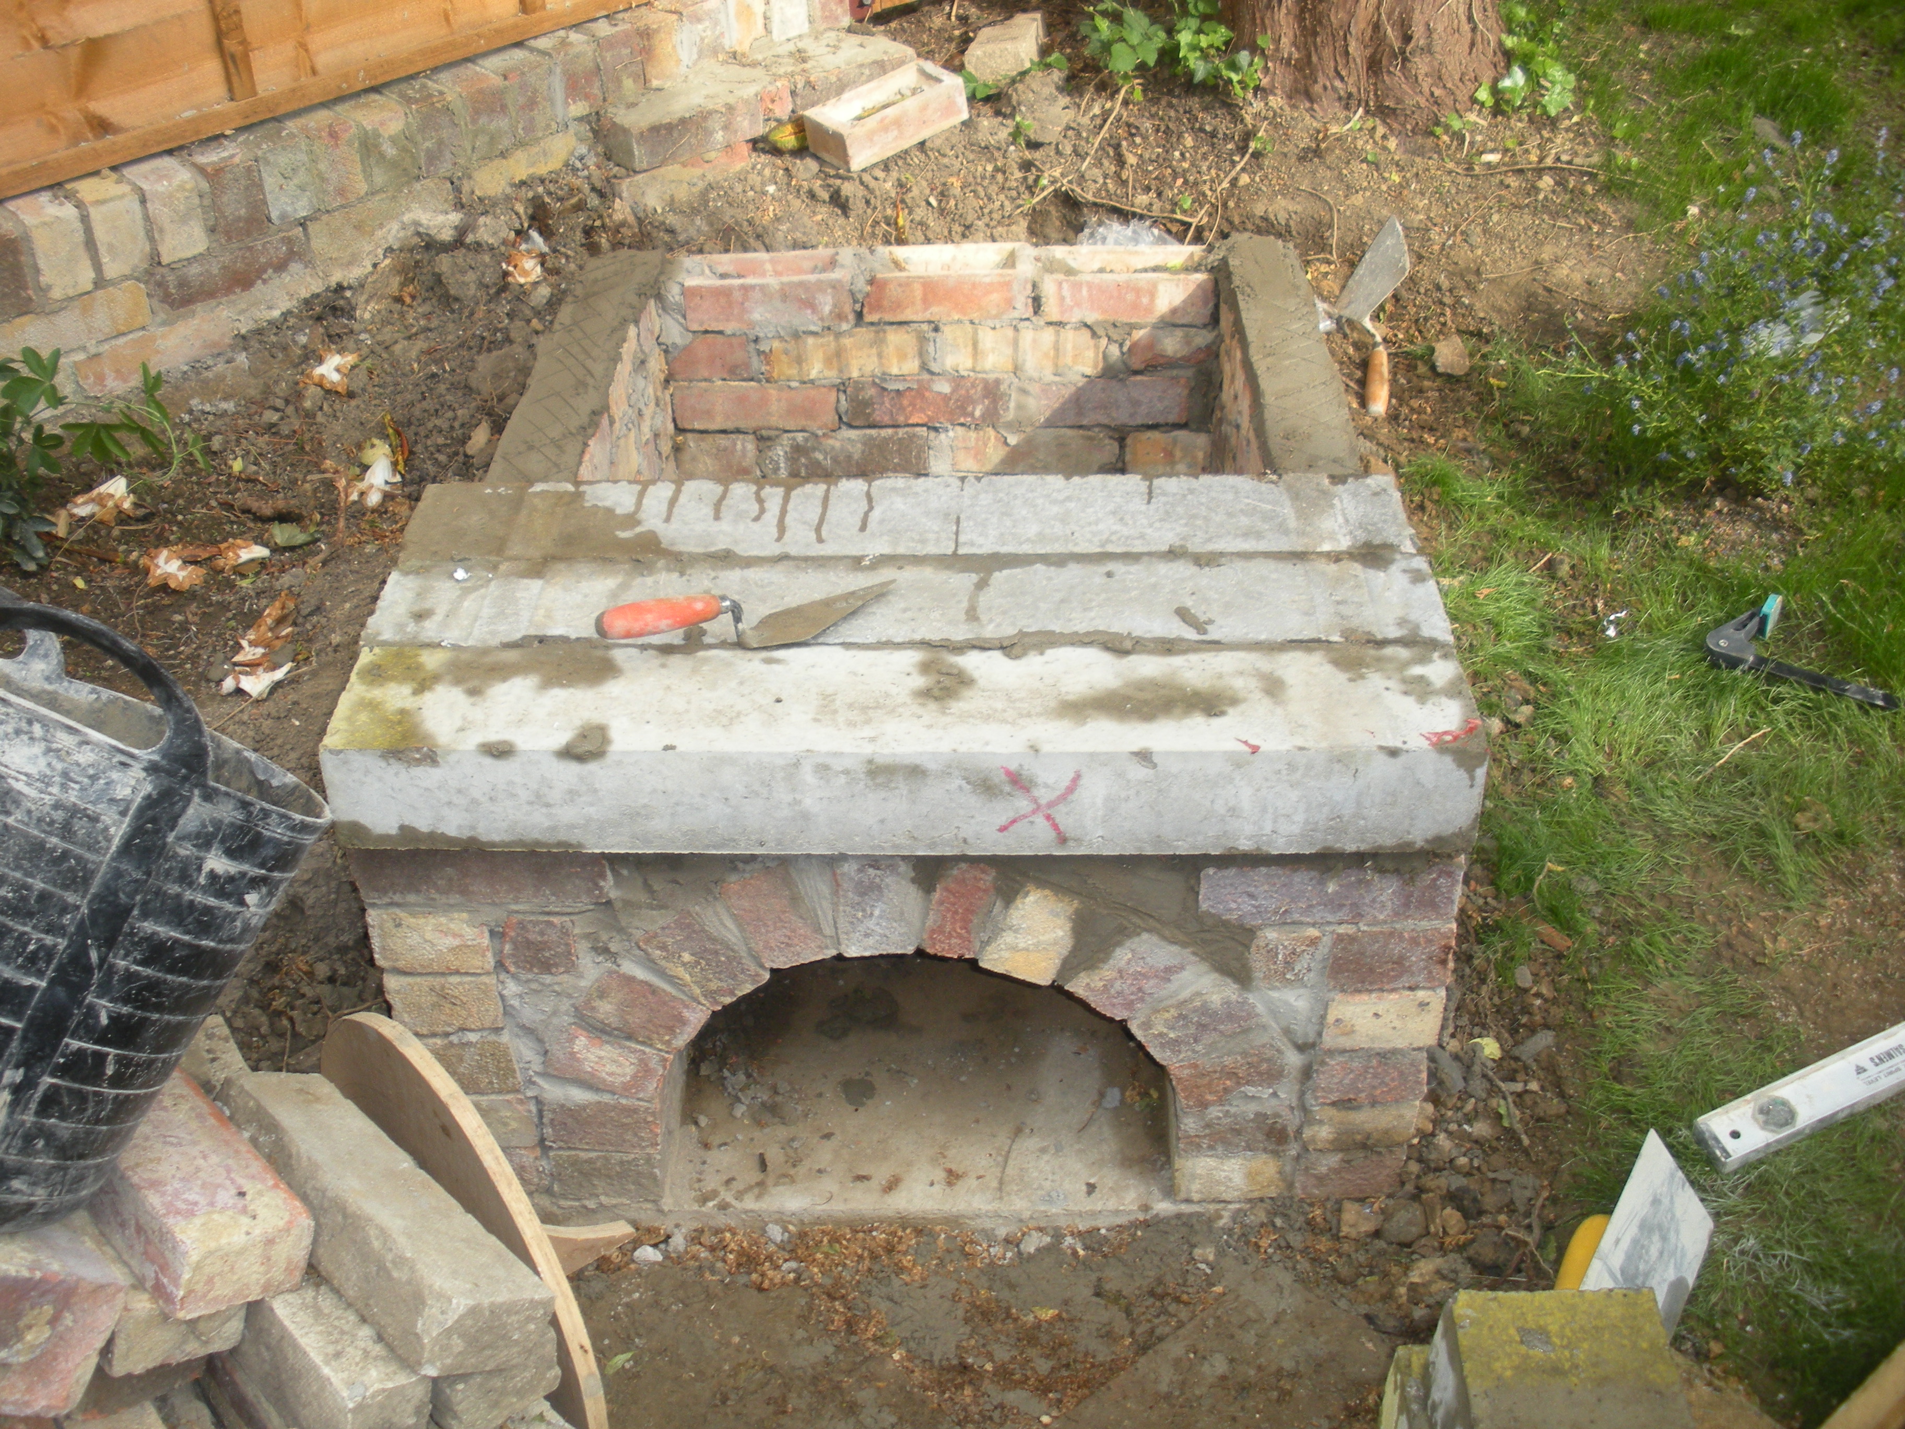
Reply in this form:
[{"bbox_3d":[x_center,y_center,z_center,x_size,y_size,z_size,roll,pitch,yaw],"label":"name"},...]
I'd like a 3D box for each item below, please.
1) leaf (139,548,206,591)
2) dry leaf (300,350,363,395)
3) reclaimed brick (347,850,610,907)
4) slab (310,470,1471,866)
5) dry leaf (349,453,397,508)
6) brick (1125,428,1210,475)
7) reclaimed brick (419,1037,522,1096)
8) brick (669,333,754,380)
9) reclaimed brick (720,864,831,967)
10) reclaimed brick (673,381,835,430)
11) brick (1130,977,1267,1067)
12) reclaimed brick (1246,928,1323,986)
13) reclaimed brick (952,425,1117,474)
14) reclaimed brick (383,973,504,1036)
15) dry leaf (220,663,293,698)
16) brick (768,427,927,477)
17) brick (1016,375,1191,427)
[{"bbox_3d":[-0.878,-0.164,2.232,0.062,0.022,0.060,0,36,0],"label":"leaf"},{"bbox_3d":[-0.824,-0.455,2.628,0.080,0.030,0.080,0,39,1],"label":"dry leaf"},{"bbox_3d":[-0.392,0.100,1.680,0.219,0.067,0.105,0,39,1],"label":"reclaimed brick"},{"bbox_3d":[-0.037,-0.055,1.709,0.897,0.101,0.417,0,37,1],"label":"slab"},{"bbox_3d":[-0.727,-0.292,2.484,0.058,0.028,0.080,0,37,1],"label":"dry leaf"},{"bbox_3d":[0.337,-0.378,2.684,0.213,0.066,0.103,0,37,1],"label":"brick"},{"bbox_3d":[-0.446,0.261,1.882,0.103,0.066,0.200,0,37,2],"label":"reclaimed brick"},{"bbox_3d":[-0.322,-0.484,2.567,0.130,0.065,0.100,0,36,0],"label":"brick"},{"bbox_3d":[-0.146,0.117,1.706,0.064,0.102,0.175,-16,34,11],"label":"reclaimed brick"},{"bbox_3d":[-0.257,-0.436,2.651,0.215,0.067,0.103,0,37,2],"label":"reclaimed brick"},{"bbox_3d":[0.215,0.203,1.800,0.102,0.063,0.212,-28,31,20],"label":"brick"},{"bbox_3d":[0.287,0.163,1.751,0.055,0.066,0.150,0,37,2],"label":"reclaimed brick"},{"bbox_3d":[0.115,-0.391,2.748,0.221,0.067,0.105,0,39,1],"label":"reclaimed brick"},{"bbox_3d":[-0.440,0.187,1.808,0.101,0.066,0.213,0,37,1],"label":"reclaimed brick"},{"bbox_3d":[-0.733,-0.035,2.088,0.068,0.020,0.045,0,36,0],"label":"dry leaf"},{"bbox_3d":[-0.142,-0.380,2.690,0.220,0.069,0.103,0,37,2],"label":"brick"},{"bbox_3d":[0.200,-0.440,2.632,0.218,0.069,0.103,0,37,2],"label":"brick"}]

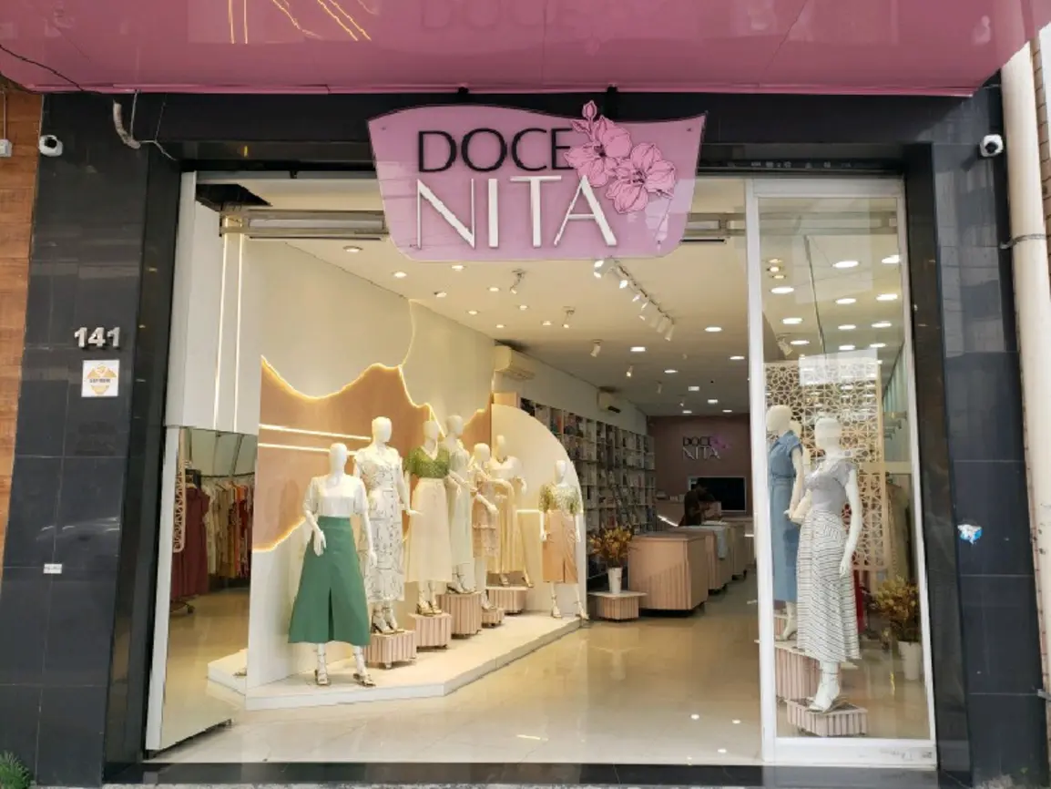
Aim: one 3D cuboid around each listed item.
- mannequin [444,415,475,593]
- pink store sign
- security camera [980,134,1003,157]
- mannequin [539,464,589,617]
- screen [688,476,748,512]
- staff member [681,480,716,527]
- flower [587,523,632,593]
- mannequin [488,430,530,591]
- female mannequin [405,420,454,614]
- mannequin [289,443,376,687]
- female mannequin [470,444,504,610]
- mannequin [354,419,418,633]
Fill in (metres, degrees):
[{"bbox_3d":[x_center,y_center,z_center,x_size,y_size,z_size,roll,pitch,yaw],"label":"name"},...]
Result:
[{"bbox_3d":[-0.679,1.084,8.003,0.400,1.770,0.430,-4,-8,32],"label":"mannequin"},{"bbox_3d":[0.068,-1.174,4.340,1.850,0.900,0.070,0,-7,0],"label":"pink store sign"},{"bbox_3d":[2.631,-1.407,4.458,0.115,0.110,0.130,-3,5,22],"label":"security camera"},{"bbox_3d":[0.425,1.638,9.103,0.530,1.770,0.360,2,-7,-18],"label":"mannequin"},{"bbox_3d":[4.735,2.463,19.500,1.380,0.840,0.070,-2,-7,21],"label":"screen"},{"bbox_3d":[3.227,2.522,15.004,0.550,1.650,0.500,-2,-7,15],"label":"staff member"},{"bbox_3d":[1.046,1.985,9.600,0.520,0.840,0.500,0,-7,0],"label":"flower"},{"bbox_3d":[-0.202,1.365,9.480,0.520,1.770,0.380,3,-7,-20],"label":"mannequin"},{"bbox_3d":[-0.912,1.118,7.422,0.460,1.770,0.390,5,-8,-36],"label":"female mannequin"},{"bbox_3d":[-1.474,1.255,5.985,0.600,1.770,0.420,3,-7,-20],"label":"mannequin"},{"bbox_3d":[-0.458,1.424,8.727,0.390,1.770,0.430,-6,-9,42],"label":"female mannequin"},{"bbox_3d":[-1.191,1.069,6.638,0.400,1.770,0.470,-7,-10,45],"label":"mannequin"}]

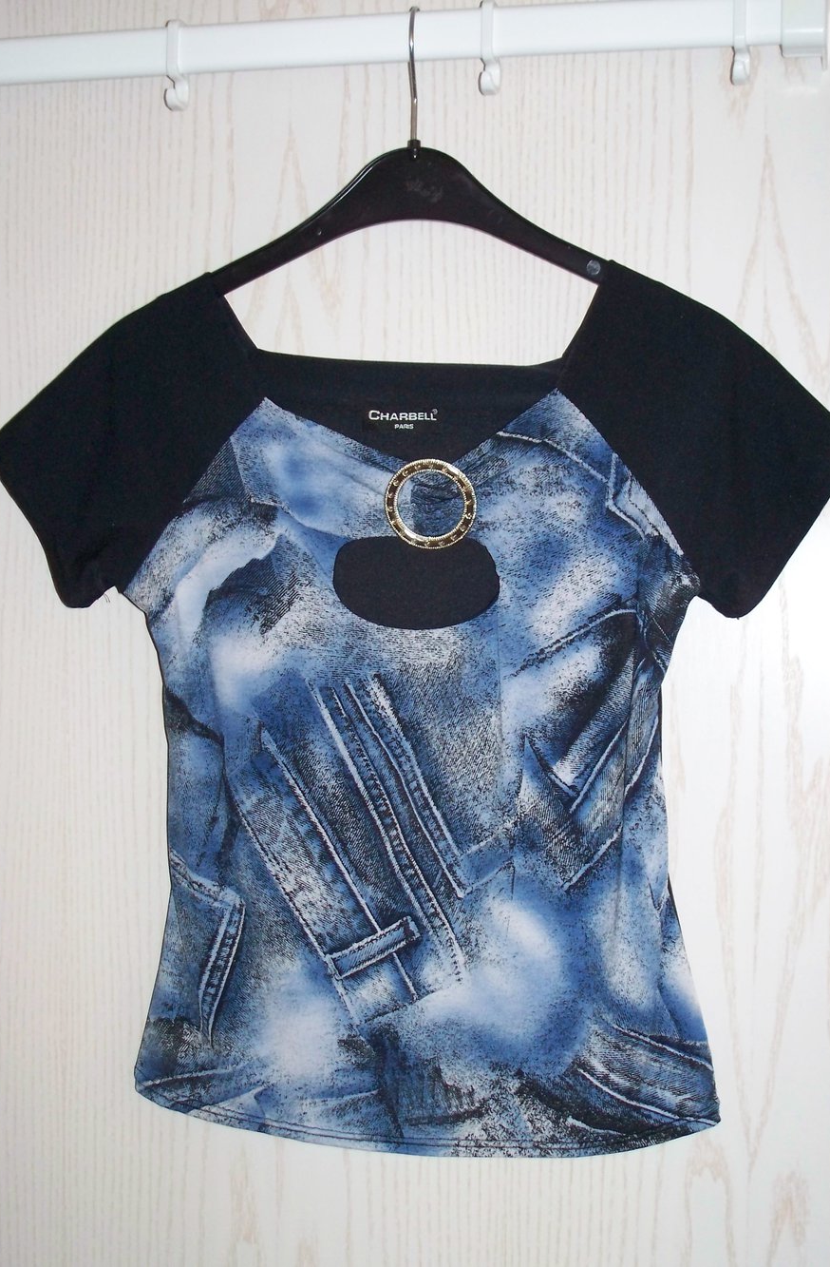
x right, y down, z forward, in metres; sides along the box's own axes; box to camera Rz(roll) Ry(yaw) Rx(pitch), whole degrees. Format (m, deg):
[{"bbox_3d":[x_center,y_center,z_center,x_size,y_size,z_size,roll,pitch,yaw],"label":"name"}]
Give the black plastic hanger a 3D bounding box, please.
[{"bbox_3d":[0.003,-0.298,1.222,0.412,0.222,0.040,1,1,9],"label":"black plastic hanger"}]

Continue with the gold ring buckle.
[{"bbox_3d":[0.010,-0.084,1.215,0.059,0.059,0.006,1,1,7],"label":"gold ring buckle"}]

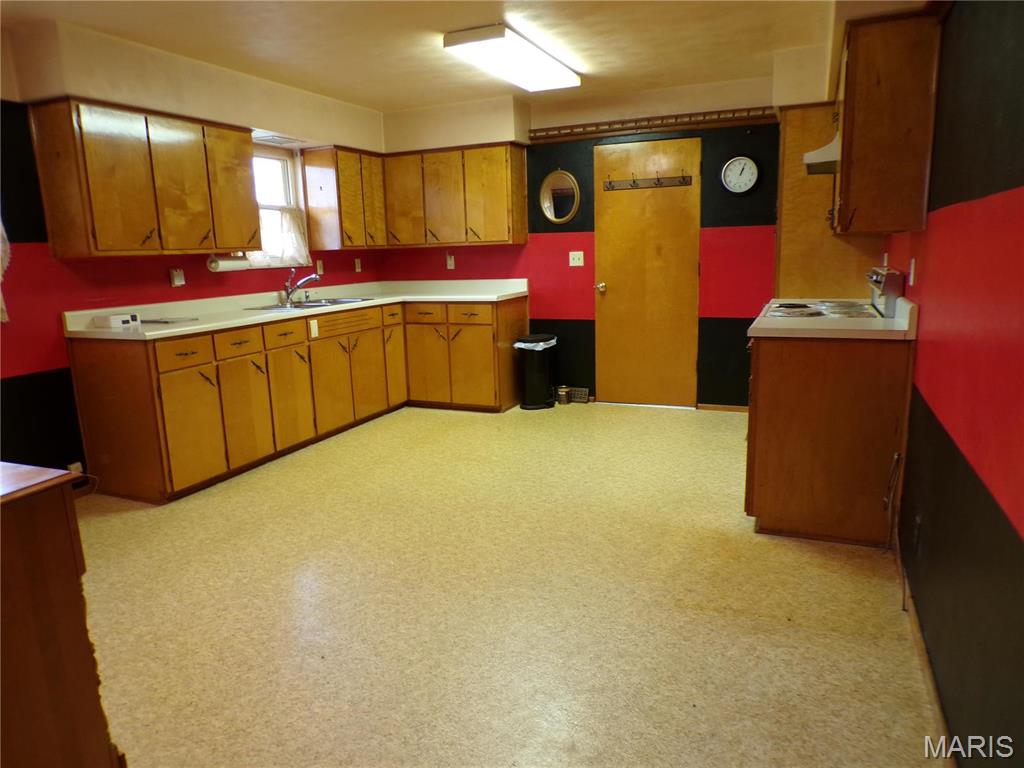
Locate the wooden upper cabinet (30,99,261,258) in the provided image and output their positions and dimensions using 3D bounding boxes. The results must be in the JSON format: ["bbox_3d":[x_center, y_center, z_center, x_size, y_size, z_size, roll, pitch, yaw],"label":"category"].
[{"bbox_3d":[-2.053,-1.151,4.164,0.319,0.764,1.227,3,12,23],"label":"wooden upper cabinet"}]

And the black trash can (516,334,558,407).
[{"bbox_3d":[0.202,-0.099,5.782,0.308,0.577,0.308,3,12,23],"label":"black trash can"}]

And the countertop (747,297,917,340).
[{"bbox_3d":[1.591,-0.394,3.567,0.625,0.141,1.513,3,12,23],"label":"countertop"}]

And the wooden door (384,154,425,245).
[{"bbox_3d":[-0.880,-1.517,5.889,0.354,0.718,0.022,3,12,23],"label":"wooden door"}]

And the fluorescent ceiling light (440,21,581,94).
[{"bbox_3d":[0.050,-1.927,4.257,0.354,0.067,1.242,3,12,23],"label":"fluorescent ceiling light"}]

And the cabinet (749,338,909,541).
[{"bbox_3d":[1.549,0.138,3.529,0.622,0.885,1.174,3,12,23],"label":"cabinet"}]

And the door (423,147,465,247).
[{"bbox_3d":[-0.537,-1.501,5.746,0.354,0.713,0.022,3,12,23],"label":"door"}]

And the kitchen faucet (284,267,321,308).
[{"bbox_3d":[-1.564,-0.703,5.201,0.269,0.249,0.089,-1,11,4],"label":"kitchen faucet"}]

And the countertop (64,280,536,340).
[{"bbox_3d":[-1.139,-0.564,4.907,1.461,0.134,3.043,3,12,23],"label":"countertop"}]

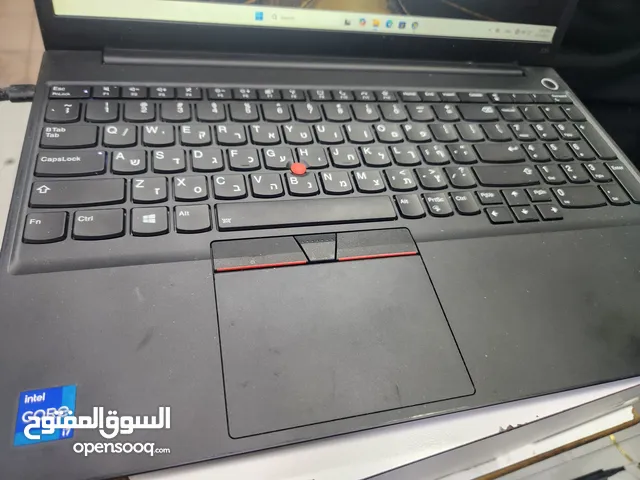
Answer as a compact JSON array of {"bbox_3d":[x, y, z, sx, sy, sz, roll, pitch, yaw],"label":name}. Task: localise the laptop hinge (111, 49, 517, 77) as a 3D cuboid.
[{"bbox_3d":[0.015,-0.119,0.295,0.301,0.010,0.012,-4,56,-16],"label":"laptop hinge"}]

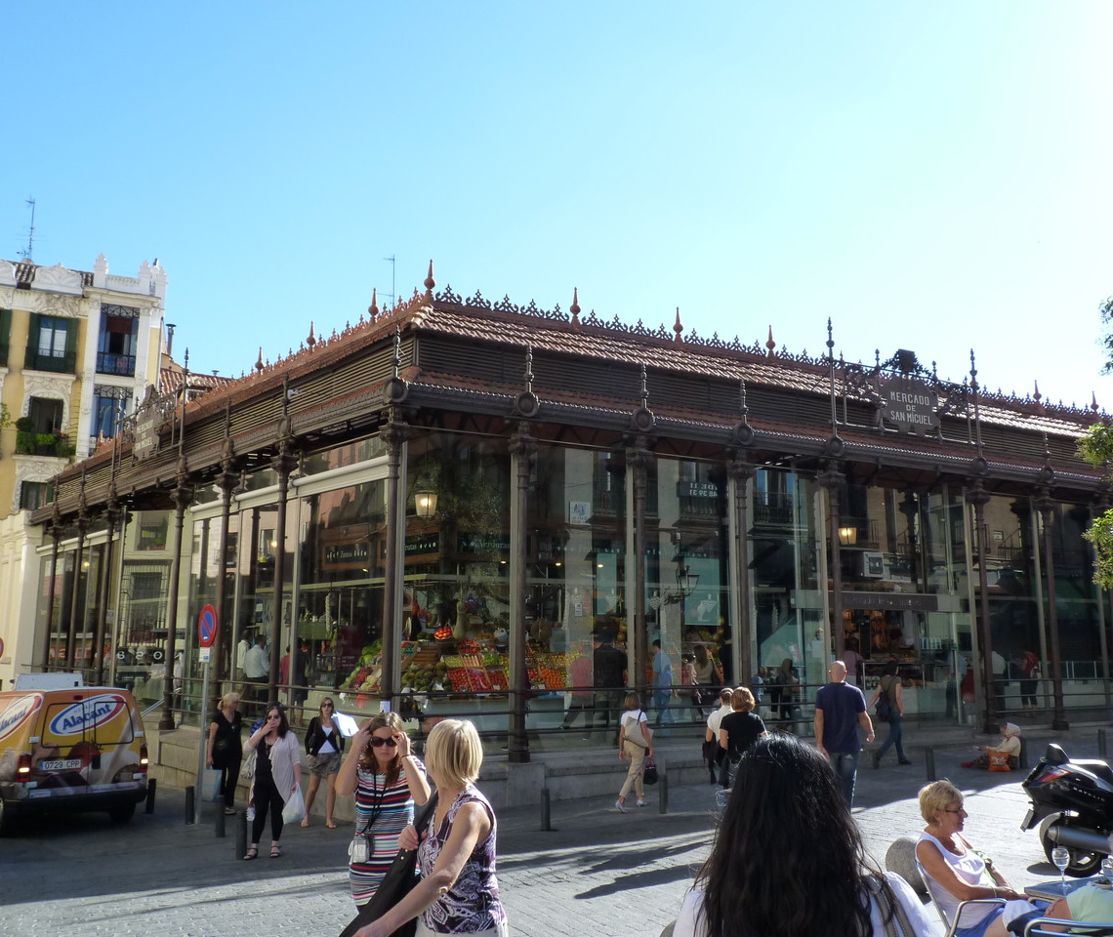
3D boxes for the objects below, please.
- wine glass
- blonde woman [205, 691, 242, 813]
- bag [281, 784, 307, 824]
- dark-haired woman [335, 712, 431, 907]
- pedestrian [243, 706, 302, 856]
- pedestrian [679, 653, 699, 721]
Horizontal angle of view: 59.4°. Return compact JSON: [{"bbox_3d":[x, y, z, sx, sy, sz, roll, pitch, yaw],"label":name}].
[{"bbox_3d":[2.428,1.923,4.696,0.085,0.181,0.085,0,-10,0],"label":"wine glass"},{"bbox_3d":[-4.710,4.029,13.852,0.500,1.650,0.360,7,-12,-36],"label":"blonde woman"},{"bbox_3d":[-2.910,3.716,10.800,0.250,0.430,0.160,3,-10,-16],"label":"bag"},{"bbox_3d":[-0.879,2.086,4.914,0.500,1.660,0.380,-1,-9,6],"label":"dark-haired woman"},{"bbox_3d":[-3.086,3.369,10.573,0.620,1.633,0.420,0,-10,-2],"label":"pedestrian"},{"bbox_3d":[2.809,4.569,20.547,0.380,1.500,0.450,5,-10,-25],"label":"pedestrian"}]

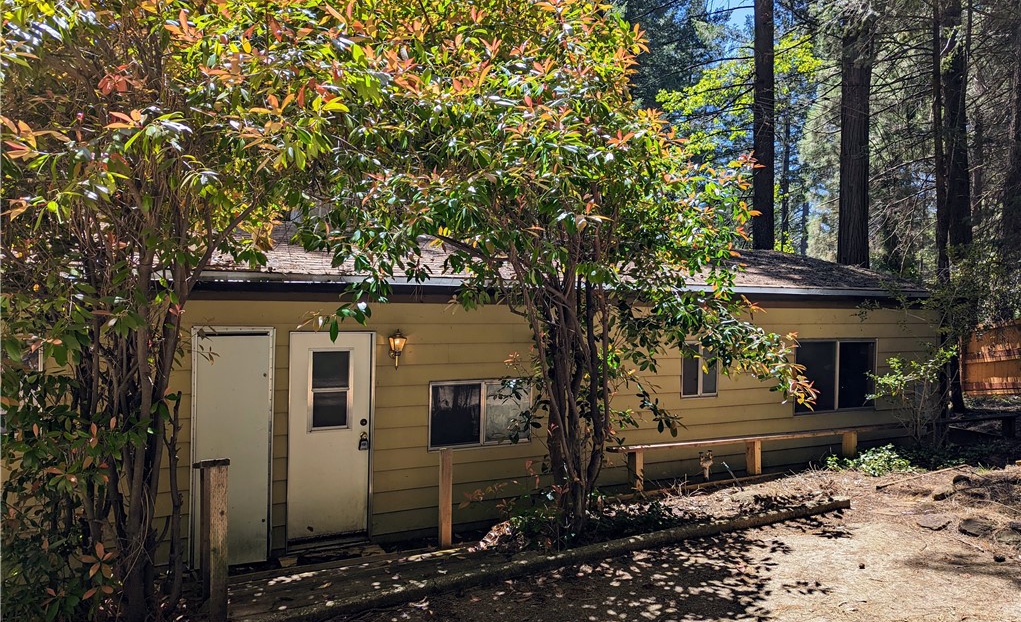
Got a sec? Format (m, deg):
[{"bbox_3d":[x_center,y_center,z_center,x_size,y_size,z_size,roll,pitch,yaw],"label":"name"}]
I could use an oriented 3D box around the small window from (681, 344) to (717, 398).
[{"bbox_3d":[2.367,0.741,8.860,0.585,0.688,0.080,1,2,-26],"label":"small window"}]

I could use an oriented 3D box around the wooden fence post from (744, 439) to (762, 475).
[{"bbox_3d":[2.931,1.766,8.550,0.100,0.395,0.150,1,2,-26],"label":"wooden fence post"}]

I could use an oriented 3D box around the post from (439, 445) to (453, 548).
[{"bbox_3d":[-0.610,1.747,6.650,0.095,0.911,0.090,1,2,-26],"label":"post"}]

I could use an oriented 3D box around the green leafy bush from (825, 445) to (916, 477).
[{"bbox_3d":[4.480,1.840,8.850,0.950,0.270,0.600,1,2,-26],"label":"green leafy bush"}]

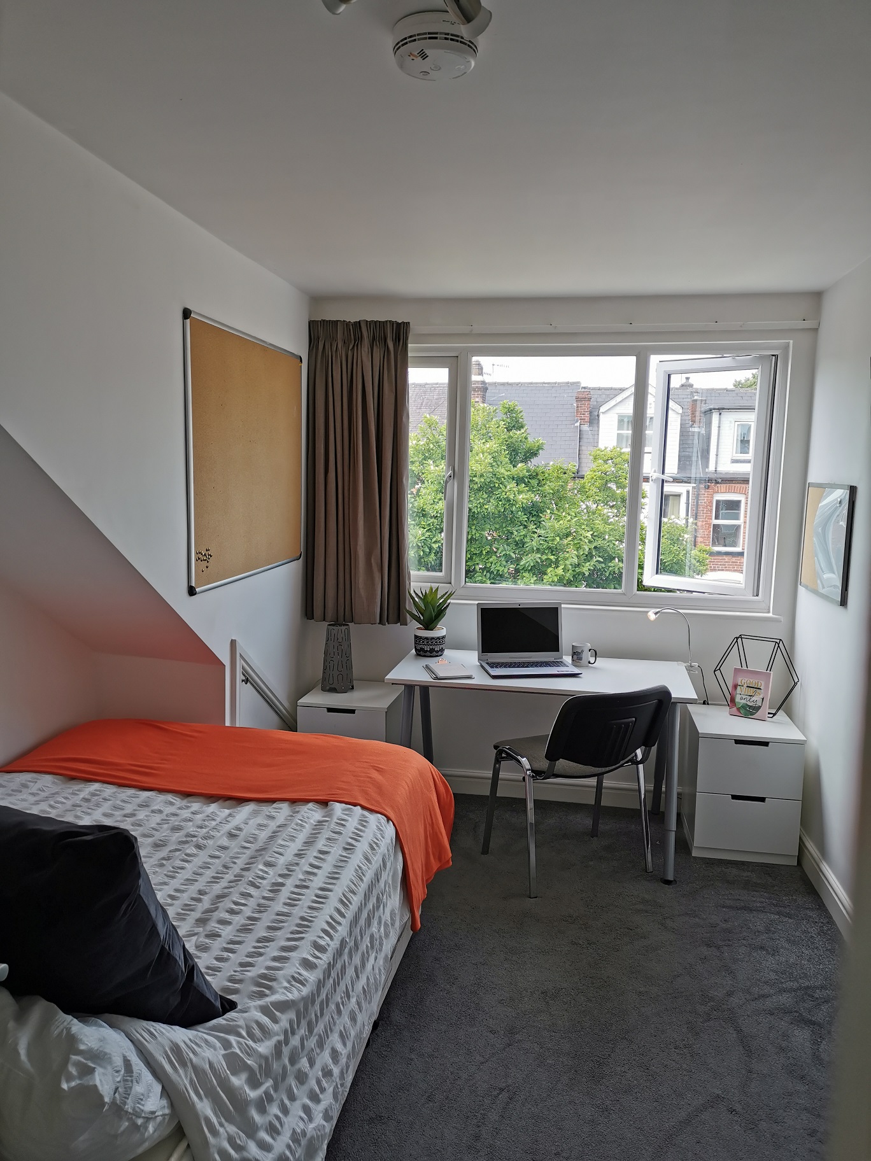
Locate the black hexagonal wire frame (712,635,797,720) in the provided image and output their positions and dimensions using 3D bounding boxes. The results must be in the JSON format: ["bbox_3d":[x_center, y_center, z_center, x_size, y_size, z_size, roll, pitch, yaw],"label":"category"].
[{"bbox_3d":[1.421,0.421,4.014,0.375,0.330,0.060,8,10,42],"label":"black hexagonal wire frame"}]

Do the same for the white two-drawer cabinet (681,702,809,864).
[{"bbox_3d":[1.316,0.863,3.935,0.405,0.536,0.470,2,7,9],"label":"white two-drawer cabinet"}]

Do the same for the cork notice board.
[{"bbox_3d":[-0.705,-0.471,3.467,0.025,0.900,1.200,2,7,9],"label":"cork notice board"}]

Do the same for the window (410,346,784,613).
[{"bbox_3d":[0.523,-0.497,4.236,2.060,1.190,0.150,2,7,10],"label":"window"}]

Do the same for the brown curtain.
[{"bbox_3d":[-0.363,-0.492,4.234,0.490,1.420,0.110,2,7,10],"label":"brown curtain"}]

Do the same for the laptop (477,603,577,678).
[{"bbox_3d":[0.390,0.245,3.780,0.378,0.262,0.312,0,8,-11],"label":"laptop"}]

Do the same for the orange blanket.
[{"bbox_3d":[-0.696,0.858,3.193,1.440,0.515,0.840,2,7,10],"label":"orange blanket"}]

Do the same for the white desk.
[{"bbox_3d":[0.445,0.744,3.872,1.200,0.752,0.700,2,7,10],"label":"white desk"}]

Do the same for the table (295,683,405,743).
[{"bbox_3d":[-0.391,0.787,4.249,0.405,0.536,0.460,2,7,9],"label":"table"}]

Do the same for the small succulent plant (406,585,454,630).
[{"bbox_3d":[-0.023,0.115,4.058,0.215,0.205,0.200,1,7,0],"label":"small succulent plant"}]

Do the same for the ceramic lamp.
[{"bbox_3d":[-0.454,0.353,4.254,0.155,0.332,0.155,2,7,10],"label":"ceramic lamp"}]

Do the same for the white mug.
[{"bbox_3d":[0.644,0.316,3.913,0.110,0.096,0.080,2,7,10],"label":"white mug"}]

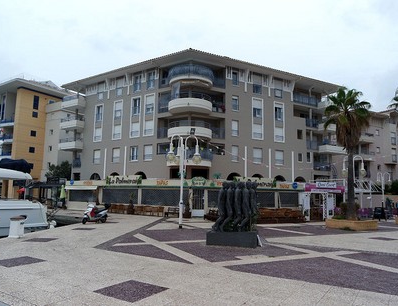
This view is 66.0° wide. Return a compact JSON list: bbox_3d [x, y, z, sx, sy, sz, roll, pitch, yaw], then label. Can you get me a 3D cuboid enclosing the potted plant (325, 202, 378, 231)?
[{"bbox_3d":[8.429,3.427,16.770,1.950,1.450,1.950,5,-8,-27],"label":"potted plant"}]

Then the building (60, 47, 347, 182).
[{"bbox_3d":[0.028,-1.320,37.090,36.000,15.800,17.500,1,-8,3],"label":"building"}]

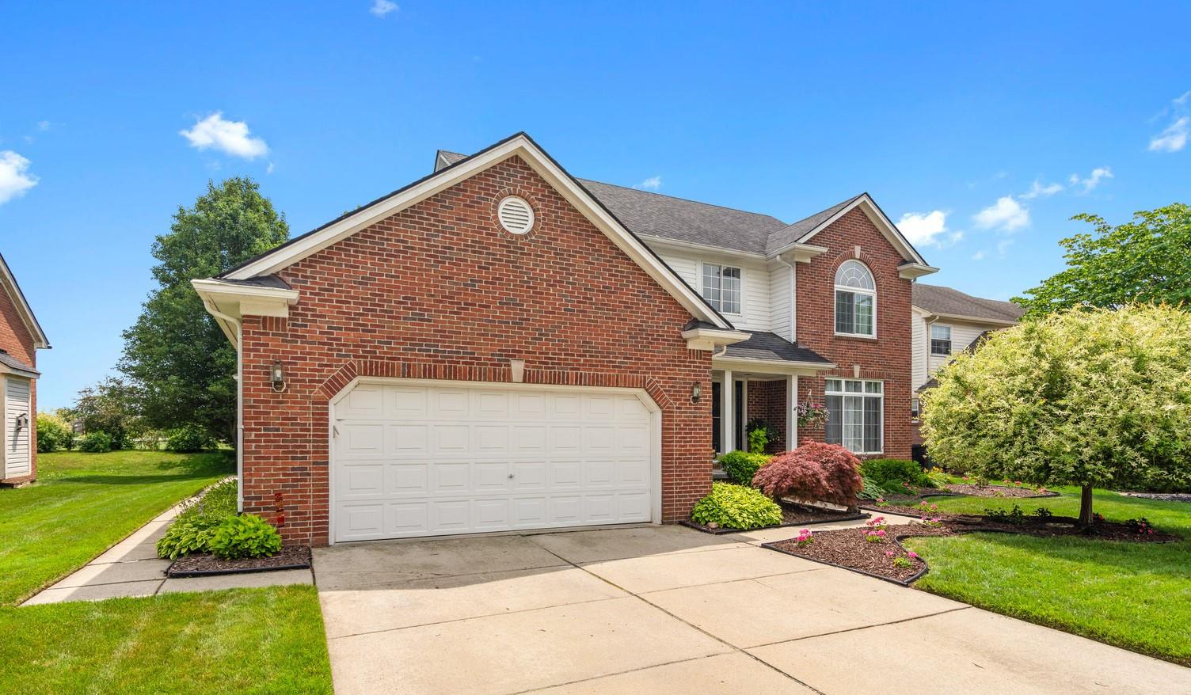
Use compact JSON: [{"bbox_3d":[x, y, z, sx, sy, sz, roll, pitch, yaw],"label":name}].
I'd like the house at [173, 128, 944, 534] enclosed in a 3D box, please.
[{"bbox_3d":[0.250,-1.050,15.100,16.000,8.800,11.800,2,-4,-24],"label":"house"}]

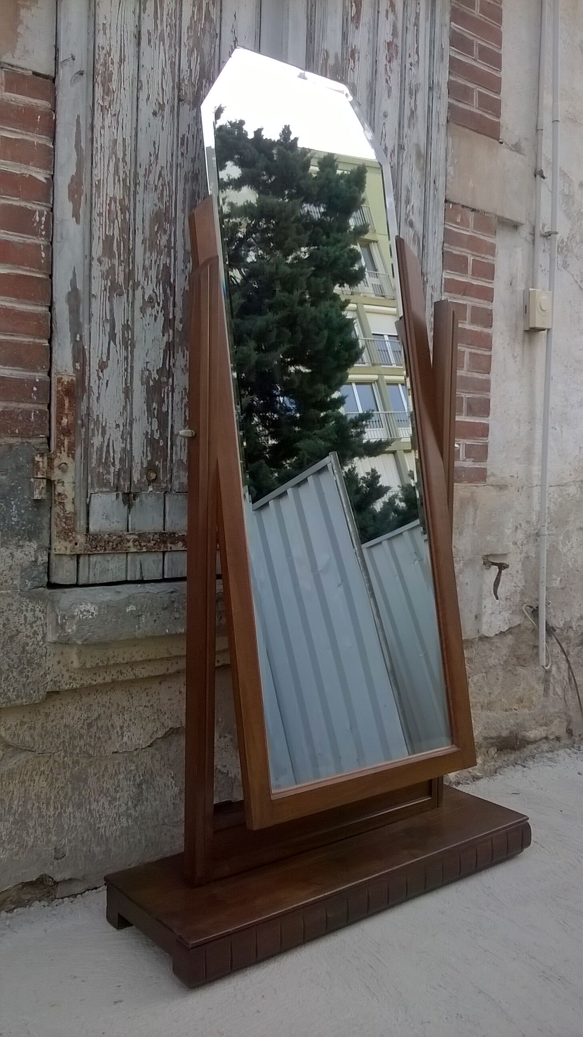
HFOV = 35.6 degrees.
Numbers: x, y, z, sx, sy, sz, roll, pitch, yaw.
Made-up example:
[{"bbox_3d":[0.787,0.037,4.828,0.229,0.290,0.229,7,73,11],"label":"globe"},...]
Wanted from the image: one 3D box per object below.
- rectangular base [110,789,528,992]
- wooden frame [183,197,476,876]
[{"bbox_3d":[0.098,0.760,2.000,0.956,0.080,0.328,-2,5,-38],"label":"rectangular base"},{"bbox_3d":[0.087,0.030,1.980,0.726,1.377,0.318,-2,5,-38],"label":"wooden frame"}]

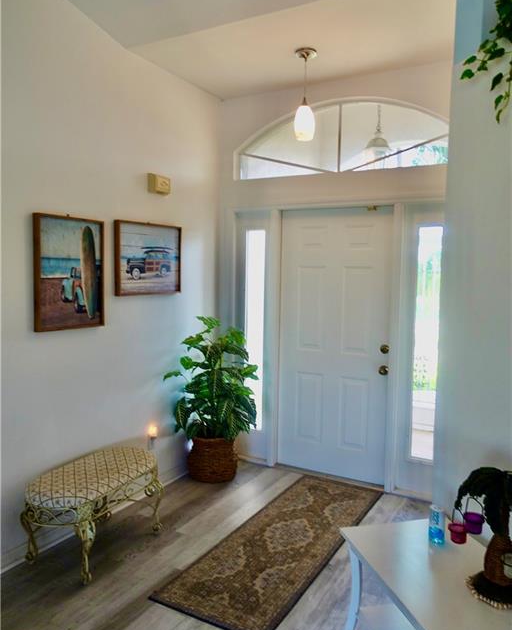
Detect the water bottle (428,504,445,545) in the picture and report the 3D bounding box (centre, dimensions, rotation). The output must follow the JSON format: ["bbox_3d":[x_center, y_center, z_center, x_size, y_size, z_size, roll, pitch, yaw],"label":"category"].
[{"bbox_3d":[0.748,0.860,2.111,0.062,0.157,0.062,3,5,29],"label":"water bottle"}]

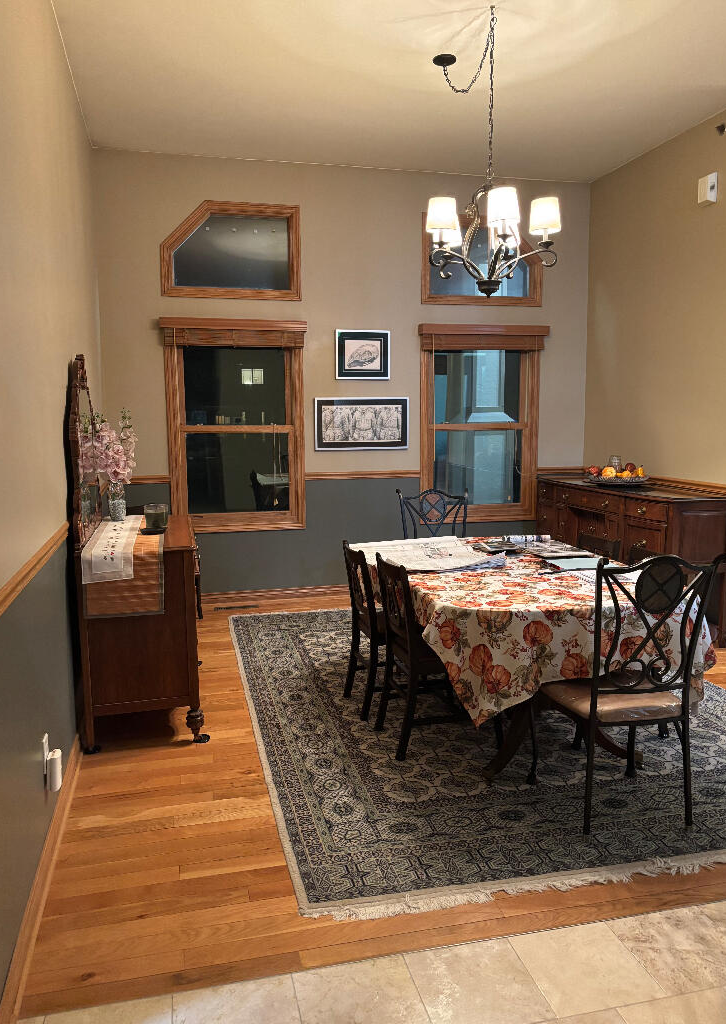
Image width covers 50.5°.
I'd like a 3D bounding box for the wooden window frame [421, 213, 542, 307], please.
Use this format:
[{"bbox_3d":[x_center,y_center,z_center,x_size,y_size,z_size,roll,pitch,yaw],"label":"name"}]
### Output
[{"bbox_3d":[0.957,-2.001,6.132,1.021,0.686,0.070,-2,8,-13],"label":"wooden window frame"}]

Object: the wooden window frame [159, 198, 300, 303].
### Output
[{"bbox_3d":[-0.969,-1.945,5.717,1.034,0.697,0.060,-2,8,-13],"label":"wooden window frame"}]

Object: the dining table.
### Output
[{"bbox_3d":[0.691,0.625,3.685,1.205,0.765,1.600,-2,8,-13],"label":"dining table"}]

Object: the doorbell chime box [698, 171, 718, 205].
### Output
[{"bbox_3d":[2.269,-2.126,5.076,0.050,0.190,0.132,-2,7,-14],"label":"doorbell chime box"}]

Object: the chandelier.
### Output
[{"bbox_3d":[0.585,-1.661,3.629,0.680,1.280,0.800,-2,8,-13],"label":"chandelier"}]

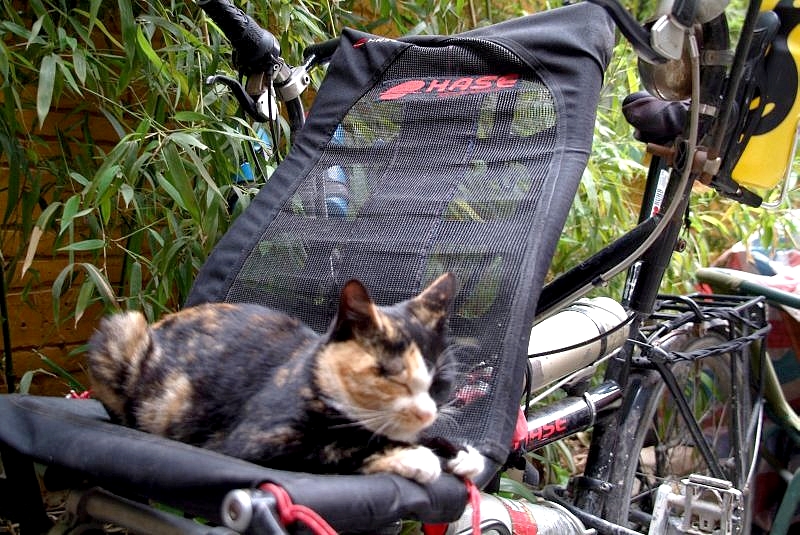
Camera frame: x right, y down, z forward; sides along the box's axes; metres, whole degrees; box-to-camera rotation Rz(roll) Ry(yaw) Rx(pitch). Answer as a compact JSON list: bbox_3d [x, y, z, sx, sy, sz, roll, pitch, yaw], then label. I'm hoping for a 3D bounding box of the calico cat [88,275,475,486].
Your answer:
[{"bbox_3d":[-0.117,0.097,0.885,0.390,0.195,0.175,4,11,24],"label":"calico cat"}]

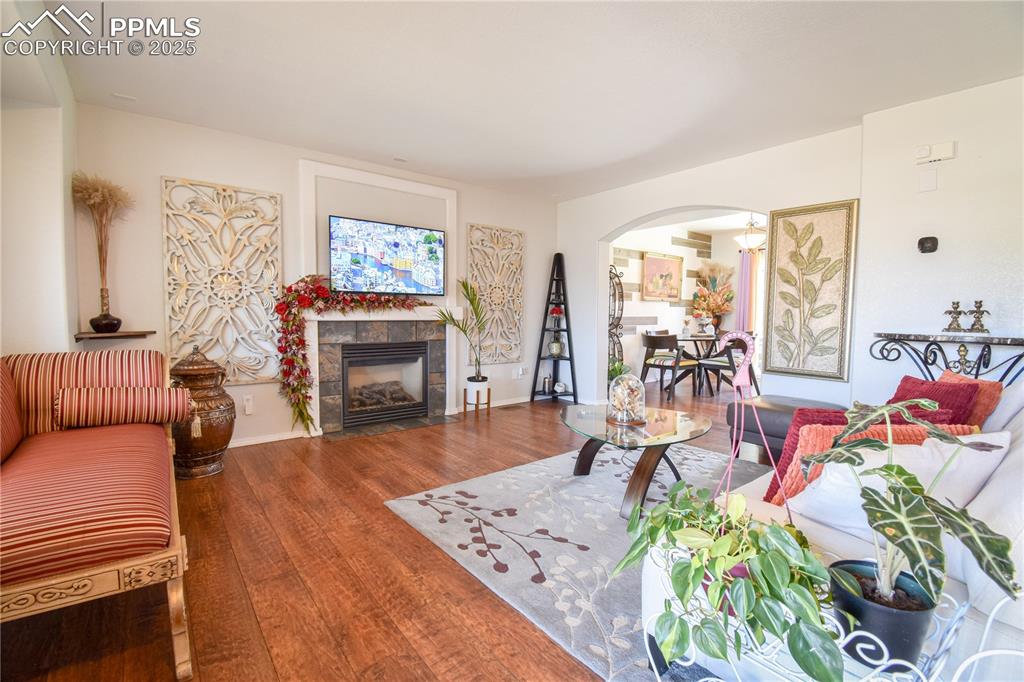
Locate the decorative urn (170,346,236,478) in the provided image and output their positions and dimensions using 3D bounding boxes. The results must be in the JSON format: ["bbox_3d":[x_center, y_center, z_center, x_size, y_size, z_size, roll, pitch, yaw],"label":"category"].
[{"bbox_3d":[-2.090,0.454,2.814,0.409,0.836,0.409,-2,4,-37],"label":"decorative urn"}]

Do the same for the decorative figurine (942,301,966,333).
[{"bbox_3d":[2.693,-0.149,2.596,0.090,0.192,0.110,-2,4,-41],"label":"decorative figurine"}]

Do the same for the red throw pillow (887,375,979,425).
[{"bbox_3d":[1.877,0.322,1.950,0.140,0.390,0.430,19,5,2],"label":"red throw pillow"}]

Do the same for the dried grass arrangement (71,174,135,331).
[{"bbox_3d":[-2.661,-0.573,2.778,0.320,1.036,0.310,-2,4,-37],"label":"dried grass arrangement"}]

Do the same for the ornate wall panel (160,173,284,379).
[{"bbox_3d":[-2.195,-0.419,3.293,0.740,1.521,0.035,-2,4,-37],"label":"ornate wall panel"}]

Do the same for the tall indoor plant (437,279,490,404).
[{"bbox_3d":[-0.520,0.026,4.480,0.530,1.330,0.420,0,4,0],"label":"tall indoor plant"}]

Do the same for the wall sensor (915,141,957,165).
[{"bbox_3d":[2.674,-1.186,2.697,0.045,0.110,0.180,-3,5,-42],"label":"wall sensor"}]

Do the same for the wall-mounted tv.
[{"bbox_3d":[-1.130,-0.766,4.022,1.100,0.650,0.060,-2,4,-36],"label":"wall-mounted tv"}]

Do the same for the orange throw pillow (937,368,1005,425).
[{"bbox_3d":[2.141,0.339,2.050,0.140,0.410,0.420,21,6,6],"label":"orange throw pillow"}]

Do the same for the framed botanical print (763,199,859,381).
[{"bbox_3d":[2.342,-0.380,3.376,0.050,1.360,0.580,-3,5,-42],"label":"framed botanical print"}]

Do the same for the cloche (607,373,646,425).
[{"bbox_3d":[0.694,0.341,2.574,0.240,0.285,0.240,0,4,0],"label":"cloche"}]

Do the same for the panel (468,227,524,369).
[{"bbox_3d":[-0.173,-0.501,4.814,0.751,1.514,0.035,-2,4,-37],"label":"panel"}]

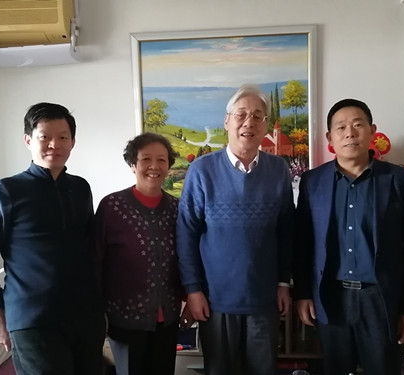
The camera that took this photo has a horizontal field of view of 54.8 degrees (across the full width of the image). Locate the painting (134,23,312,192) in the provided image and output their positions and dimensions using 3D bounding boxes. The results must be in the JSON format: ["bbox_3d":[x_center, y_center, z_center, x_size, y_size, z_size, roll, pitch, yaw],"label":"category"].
[{"bbox_3d":[0.143,-0.361,2.302,1.069,1.101,0.040,-2,5,2],"label":"painting"}]

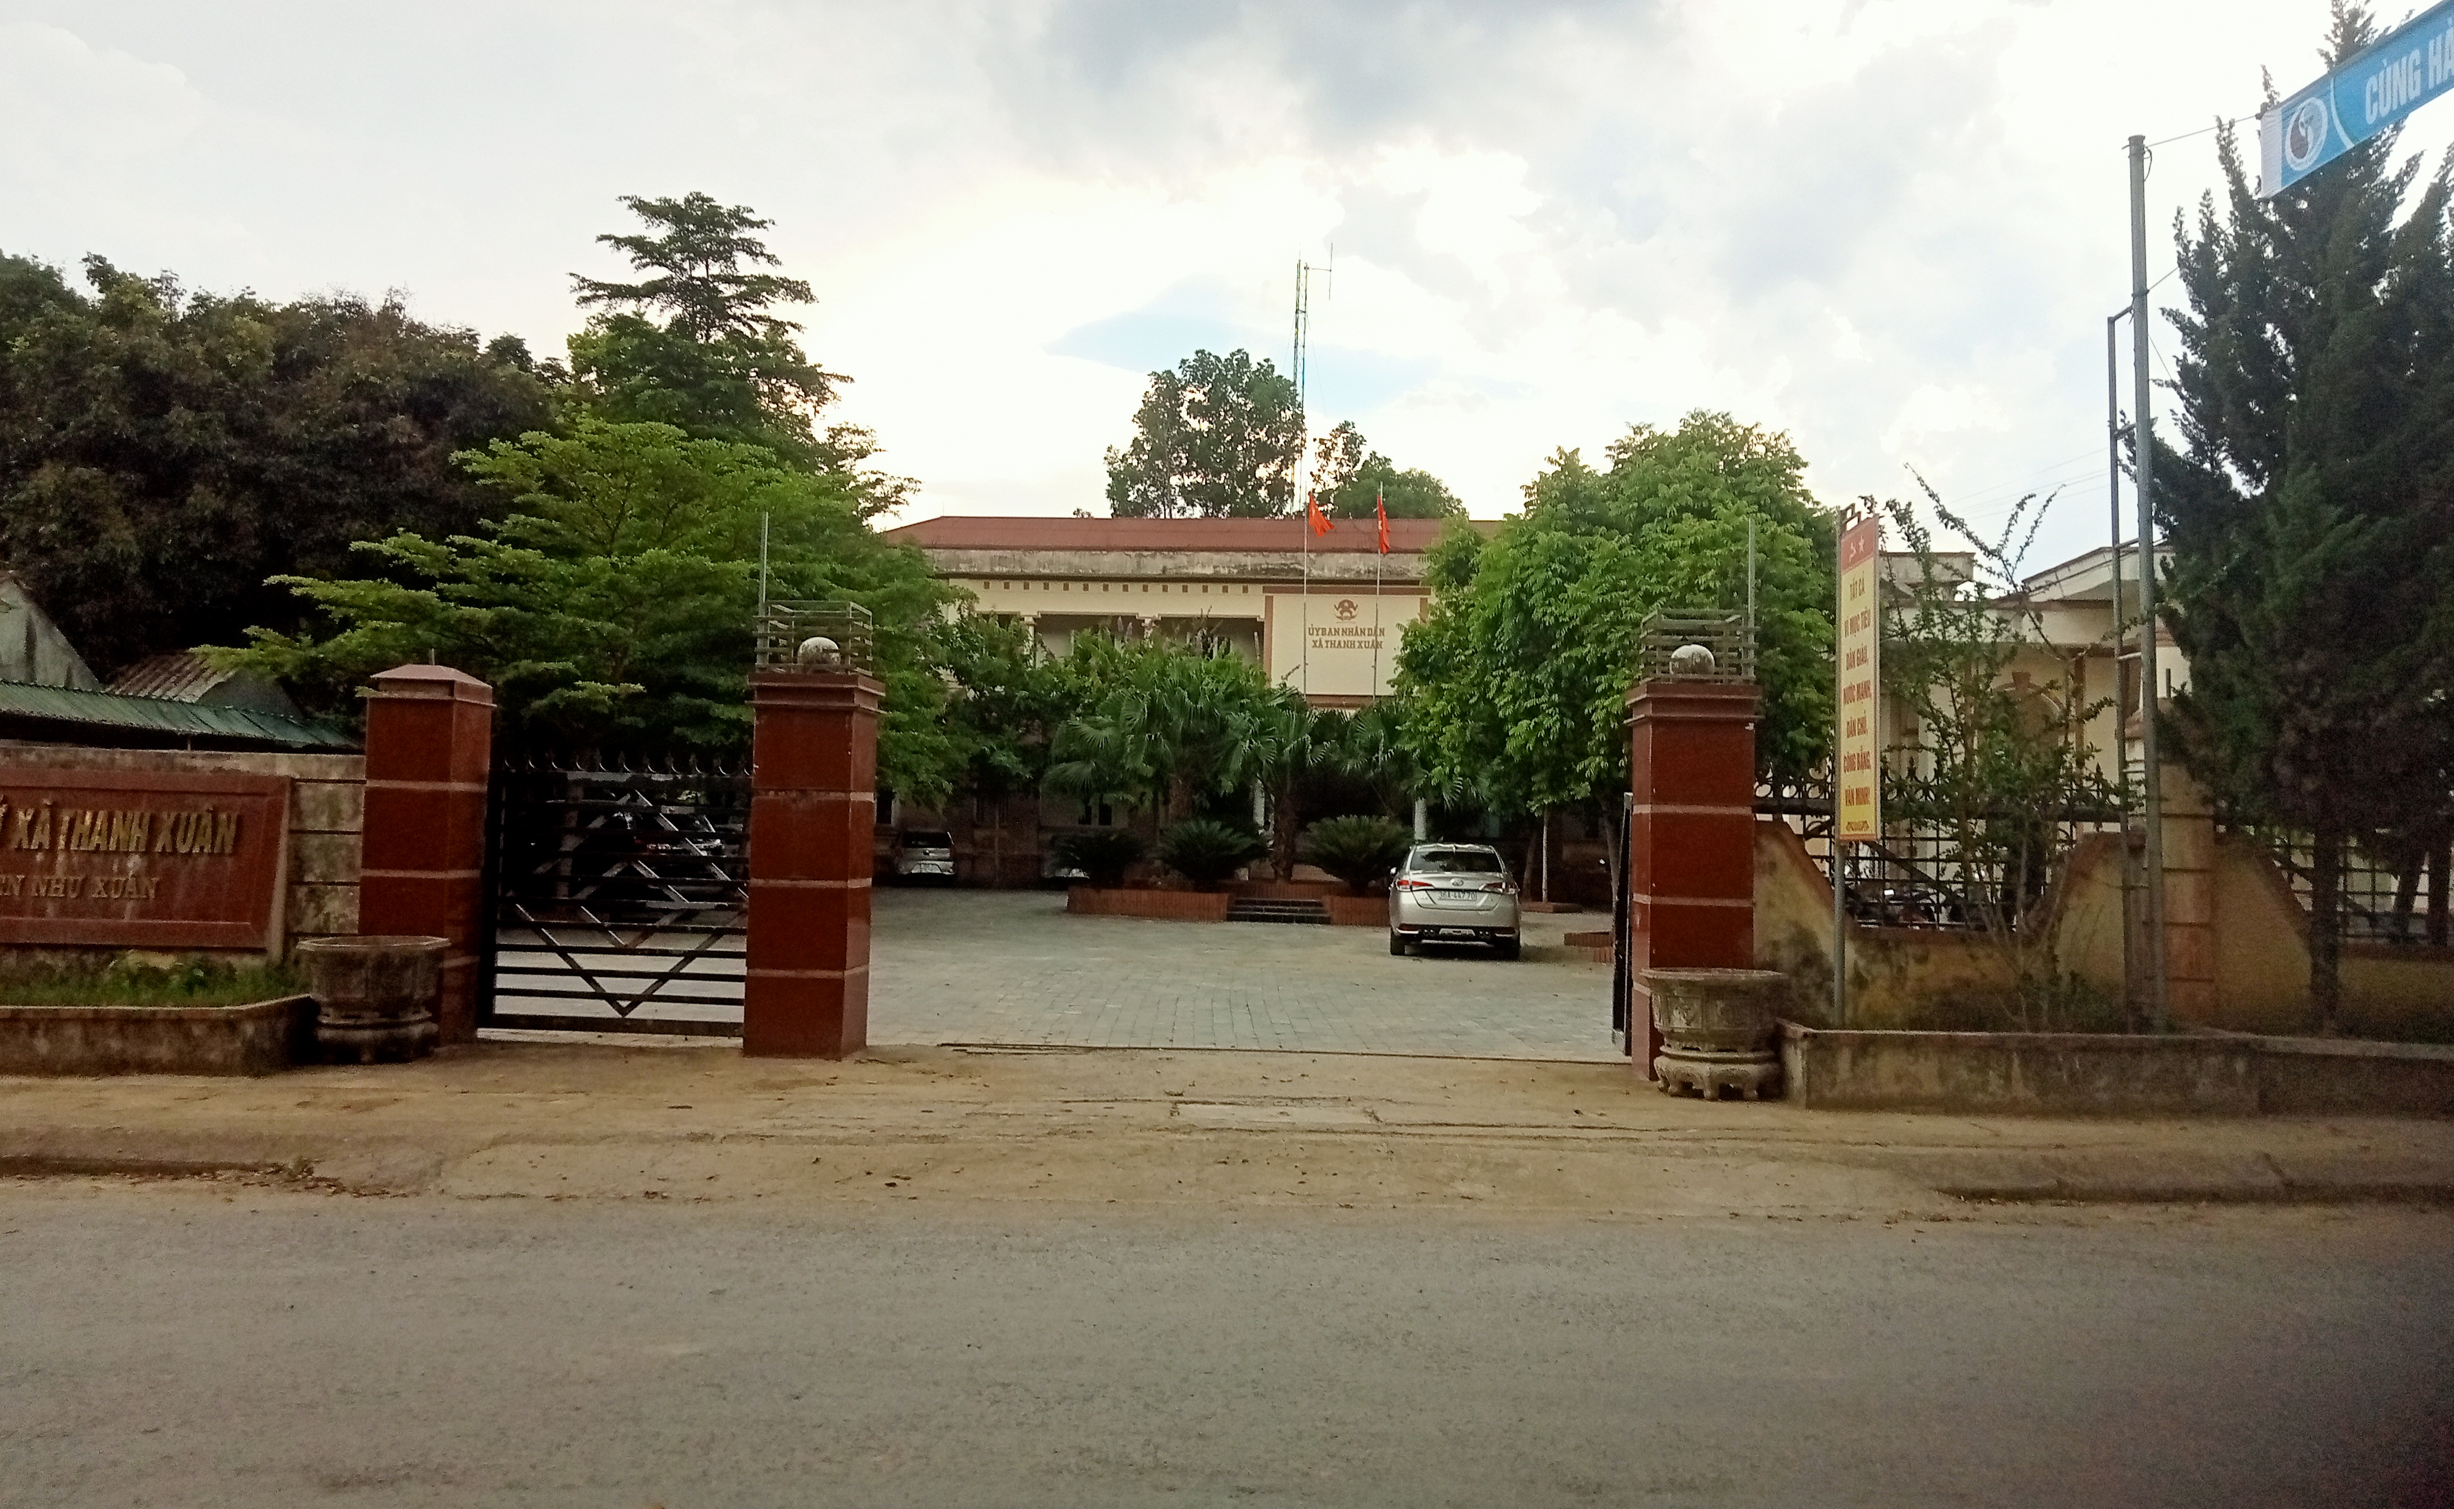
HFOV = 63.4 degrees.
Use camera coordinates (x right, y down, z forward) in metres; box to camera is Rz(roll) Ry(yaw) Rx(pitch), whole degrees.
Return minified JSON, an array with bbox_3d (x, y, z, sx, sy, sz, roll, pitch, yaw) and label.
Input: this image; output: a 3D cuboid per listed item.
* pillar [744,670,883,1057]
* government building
[{"bbox_3d":[-2.883,0.793,13.949,0.740,2.660,0.750,1,-2,4],"label":"pillar"},{"bbox_3d":[3.687,-1.629,58.701,32.000,11.000,8.500,1,-2,4],"label":"government building"}]

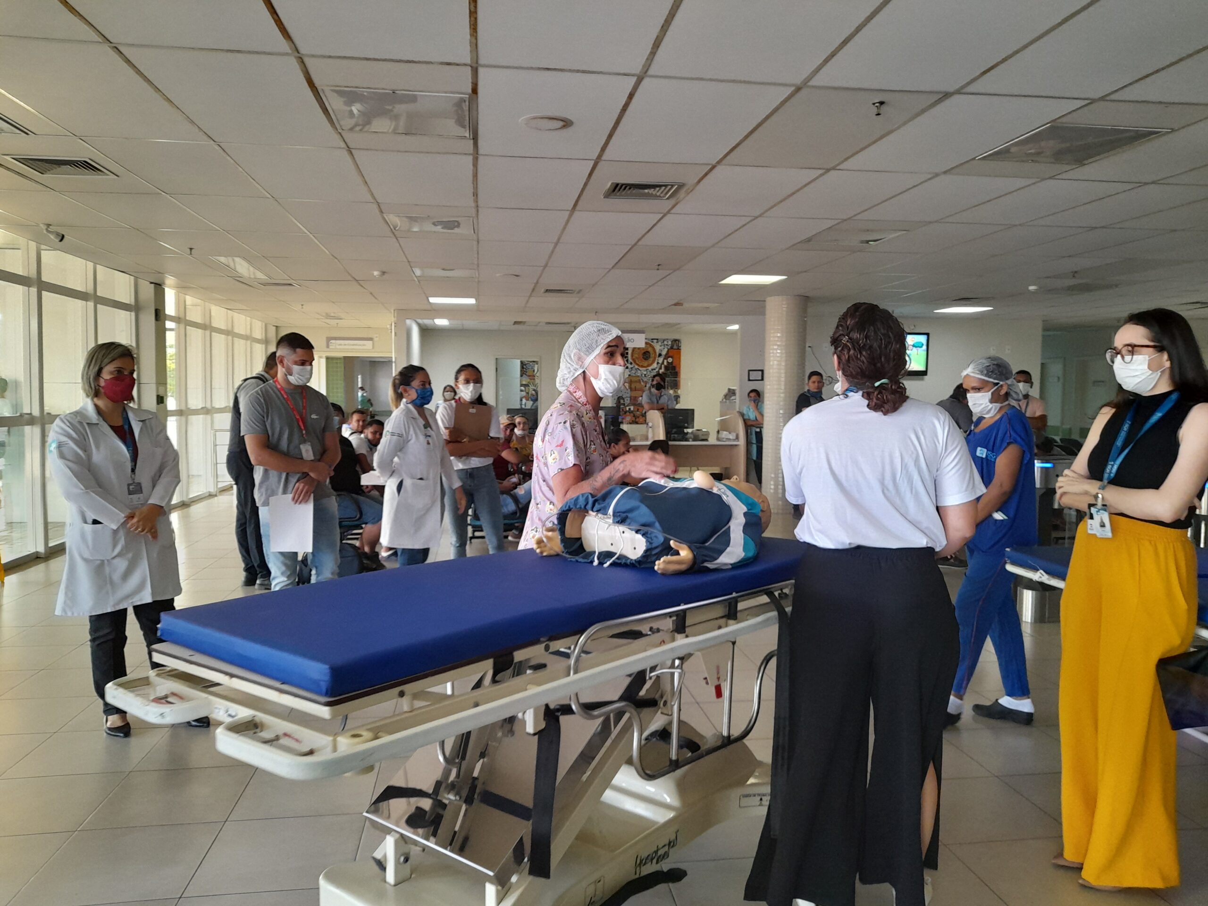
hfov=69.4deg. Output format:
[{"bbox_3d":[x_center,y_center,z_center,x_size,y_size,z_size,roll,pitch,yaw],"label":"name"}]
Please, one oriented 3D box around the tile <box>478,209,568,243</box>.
[{"bbox_3d":[-0.599,-1.644,6.291,0.624,0.025,1.220,0,4,-8],"label":"tile"}]

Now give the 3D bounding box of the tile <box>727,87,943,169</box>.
[{"bbox_3d":[0.989,-1.477,4.012,0.617,0.025,1.215,0,4,-8],"label":"tile"}]

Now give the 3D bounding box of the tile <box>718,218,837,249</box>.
[{"bbox_3d":[1.272,-1.636,6.495,0.617,0.025,1.215,0,4,-8],"label":"tile"}]

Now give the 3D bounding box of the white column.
[{"bbox_3d":[2.249,-0.572,10.816,0.510,2.650,0.510,1,4,12],"label":"white column"}]

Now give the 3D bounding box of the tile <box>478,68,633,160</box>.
[{"bbox_3d":[-0.249,-1.473,3.838,0.617,0.025,1.215,0,4,-8],"label":"tile"}]

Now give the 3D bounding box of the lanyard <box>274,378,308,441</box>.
[{"bbox_3d":[-1.552,-0.217,4.320,0.150,0.320,0.170,4,5,41],"label":"lanyard"}]

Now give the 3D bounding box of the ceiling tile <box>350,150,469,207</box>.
[{"bbox_3d":[-1.048,-1.564,4.996,0.624,0.025,1.220,0,4,-8],"label":"ceiling tile"}]

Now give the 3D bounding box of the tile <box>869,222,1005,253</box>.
[{"bbox_3d":[2.510,-1.640,6.668,0.617,0.025,1.215,0,4,-8],"label":"tile"}]

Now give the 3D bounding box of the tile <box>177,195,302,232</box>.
[{"bbox_3d":[-2.442,-1.622,5.975,0.617,0.025,1.215,0,4,-8],"label":"tile"}]

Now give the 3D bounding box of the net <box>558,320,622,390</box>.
[{"bbox_3d":[-0.047,-0.323,2.900,0.225,0.235,0.185,2,4,20],"label":"net"}]

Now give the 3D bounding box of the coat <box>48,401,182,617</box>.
[{"bbox_3d":[-2.010,0.219,3.580,0.330,0.850,0.510,2,4,25],"label":"coat"}]

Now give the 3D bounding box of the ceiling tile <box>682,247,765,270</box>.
[{"bbox_3d":[1.105,-1.732,7.805,0.630,0.025,1.240,0,4,-8],"label":"ceiling tile"}]

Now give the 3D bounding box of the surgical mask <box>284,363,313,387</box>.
[{"bbox_3d":[-1.549,-0.395,4.420,0.100,0.115,0.140,1,4,16],"label":"surgical mask"}]

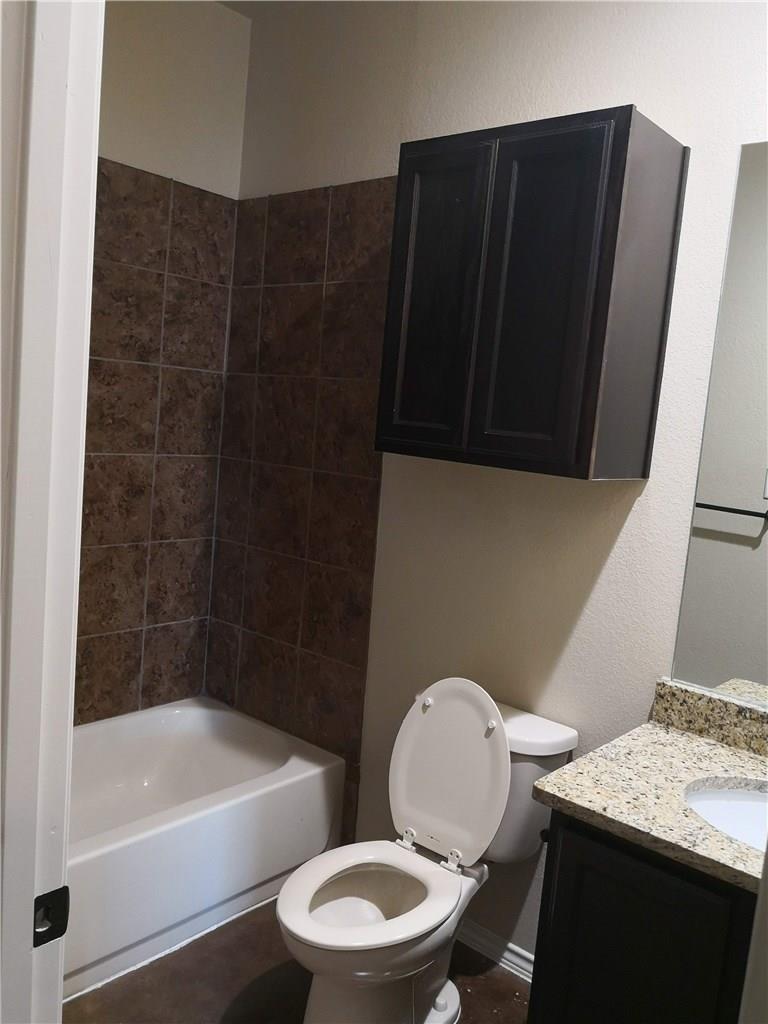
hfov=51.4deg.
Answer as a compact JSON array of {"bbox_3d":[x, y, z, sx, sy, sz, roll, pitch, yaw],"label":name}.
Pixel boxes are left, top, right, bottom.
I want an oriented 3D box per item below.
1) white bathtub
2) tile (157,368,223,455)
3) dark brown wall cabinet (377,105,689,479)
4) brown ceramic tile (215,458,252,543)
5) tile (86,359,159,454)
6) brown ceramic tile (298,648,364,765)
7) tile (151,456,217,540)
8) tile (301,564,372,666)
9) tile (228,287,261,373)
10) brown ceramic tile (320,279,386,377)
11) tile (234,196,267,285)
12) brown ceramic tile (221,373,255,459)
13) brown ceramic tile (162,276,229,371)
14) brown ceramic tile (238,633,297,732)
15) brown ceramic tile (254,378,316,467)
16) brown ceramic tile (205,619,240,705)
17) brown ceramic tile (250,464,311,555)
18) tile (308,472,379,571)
[{"bbox_3d":[-0.920,0.963,2.302,0.753,0.356,1.524,10,8,40],"label":"white bathtub"},{"bbox_3d":[-0.697,-0.356,2.882,0.012,0.305,0.277,10,8,40],"label":"tile"},{"bbox_3d":[0.344,-0.498,1.969,0.605,0.769,0.321,10,9,39],"label":"dark brown wall cabinet"},{"bbox_3d":[-0.551,-0.041,2.953,0.177,0.304,0.015,10,9,39],"label":"brown ceramic tile"},{"bbox_3d":[-0.879,-0.343,2.643,0.015,0.304,0.295,10,9,39],"label":"tile"},{"bbox_3d":[-0.182,0.643,2.677,0.306,0.304,0.015,10,9,39],"label":"brown ceramic tile"},{"bbox_3d":[-0.723,-0.051,2.916,0.012,0.305,0.277,10,8,40],"label":"tile"},{"bbox_3d":[-0.156,0.336,2.628,0.302,0.302,0.010,10,8,39],"label":"tile"},{"bbox_3d":[-0.498,-0.649,2.881,0.177,0.304,0.015,10,9,39],"label":"tile"},{"bbox_3d":[-0.080,-0.574,2.527,0.302,0.302,0.010,10,8,39],"label":"brown ceramic tile"},{"bbox_3d":[-0.472,-0.953,2.846,0.177,0.304,0.015,10,9,39],"label":"tile"},{"bbox_3d":[-0.525,-0.345,2.917,0.177,0.304,0.015,10,9,39],"label":"brown ceramic tile"},{"bbox_3d":[-0.671,-0.662,2.848,0.012,0.305,0.277,10,8,40],"label":"brown ceramic tile"},{"bbox_3d":[-0.416,0.598,2.854,0.302,0.302,0.010,10,8,39],"label":"brown ceramic tile"},{"bbox_3d":[-0.339,-0.311,2.764,0.303,0.304,0.015,10,9,39],"label":"brown ceramic tile"},{"bbox_3d":[-0.602,0.565,3.006,0.175,0.302,0.010,10,8,39],"label":"brown ceramic tile"},{"bbox_3d":[-0.365,-0.008,2.803,0.315,0.305,0.012,10,8,40],"label":"brown ceramic tile"},{"bbox_3d":[-0.130,0.033,2.594,0.302,0.302,0.010,10,8,39],"label":"tile"}]

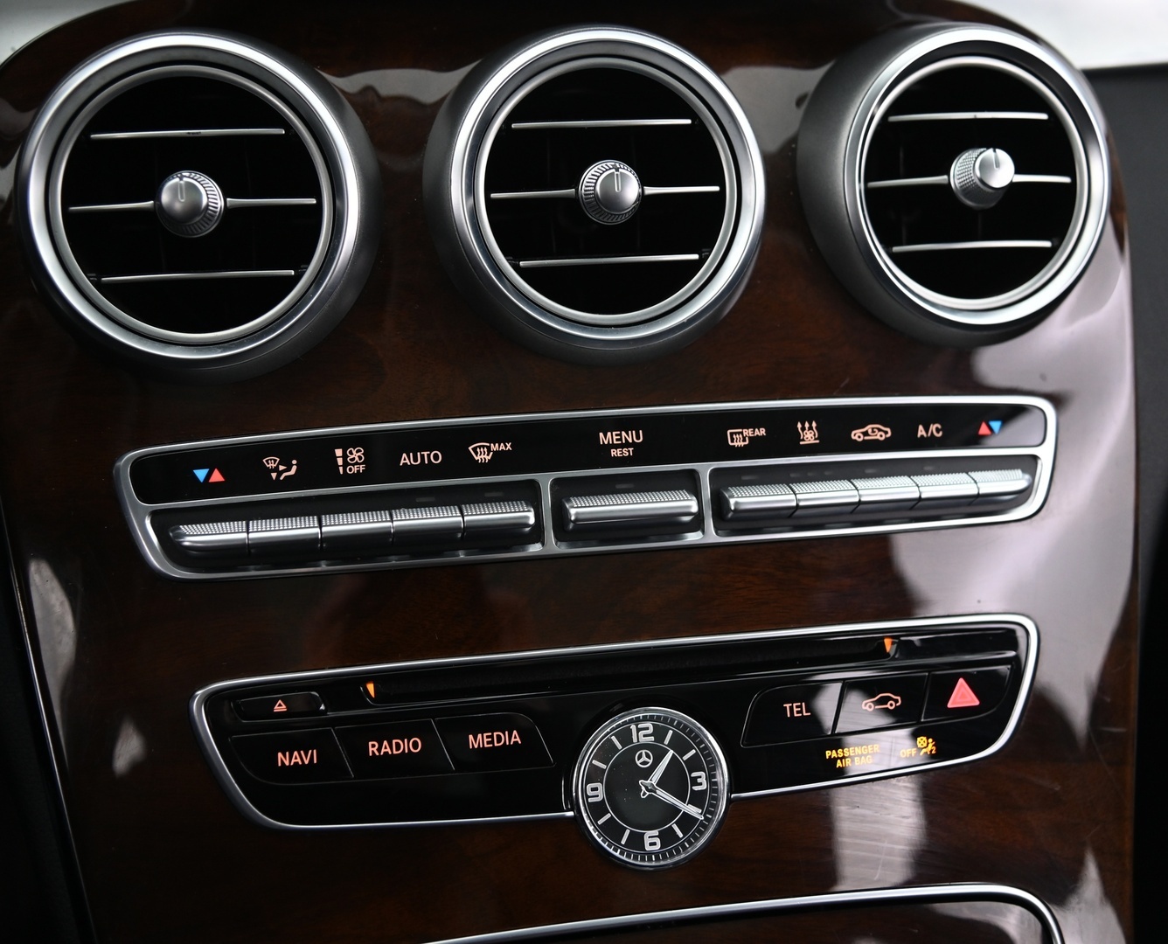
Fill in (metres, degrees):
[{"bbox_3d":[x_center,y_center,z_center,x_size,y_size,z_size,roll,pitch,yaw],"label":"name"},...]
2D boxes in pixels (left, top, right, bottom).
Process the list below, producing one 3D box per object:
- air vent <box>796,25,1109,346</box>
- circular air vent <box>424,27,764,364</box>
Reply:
[{"bbox_3d":[0.100,-0.076,0.414,0.086,0.086,0.029,-5,5,-16],"label":"air vent"},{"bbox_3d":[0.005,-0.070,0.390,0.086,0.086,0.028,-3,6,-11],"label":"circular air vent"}]

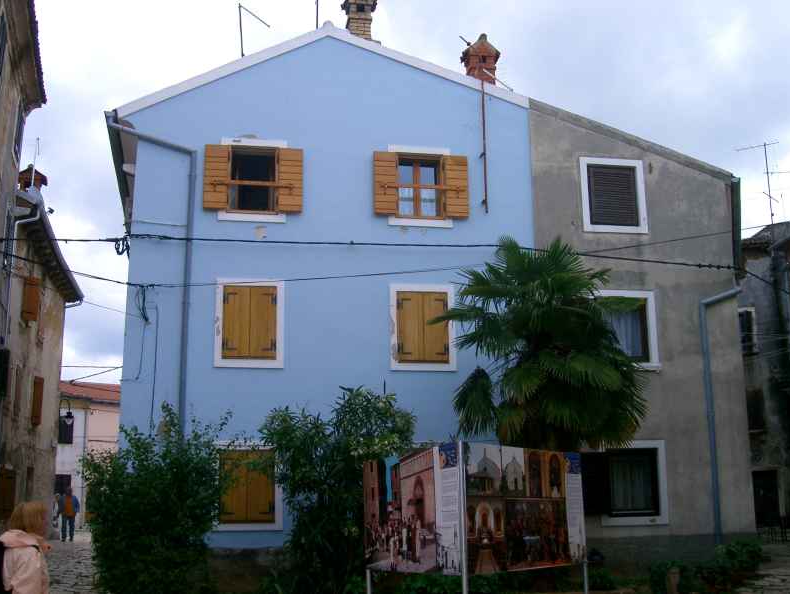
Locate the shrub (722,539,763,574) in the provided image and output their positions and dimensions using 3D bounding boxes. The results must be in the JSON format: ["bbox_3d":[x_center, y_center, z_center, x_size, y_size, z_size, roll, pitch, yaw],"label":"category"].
[{"bbox_3d":[5.227,3.910,13.510,0.620,0.538,0.560,1,-11,-8],"label":"shrub"}]

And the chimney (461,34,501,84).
[{"bbox_3d":[1.622,-4.363,16.635,0.620,1.113,0.620,1,-11,-8],"label":"chimney"}]

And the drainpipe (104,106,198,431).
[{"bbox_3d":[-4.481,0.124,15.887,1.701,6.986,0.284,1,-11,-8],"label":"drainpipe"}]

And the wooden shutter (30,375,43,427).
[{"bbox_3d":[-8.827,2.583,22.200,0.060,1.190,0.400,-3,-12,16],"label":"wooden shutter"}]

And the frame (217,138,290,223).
[{"bbox_3d":[-2.351,-1.934,14.941,1.102,1.418,0.120,1,-11,-8],"label":"frame"}]

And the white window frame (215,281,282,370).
[{"bbox_3d":[-2.338,0.433,14.500,1.092,1.435,0.120,1,-11,-8],"label":"white window frame"}]

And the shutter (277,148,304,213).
[{"bbox_3d":[-1.735,-1.937,14.972,0.402,1.103,0.050,1,-11,-8],"label":"shutter"}]

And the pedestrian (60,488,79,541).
[{"bbox_3d":[-10.496,7.005,28.960,0.580,1.720,0.380,3,-11,-17],"label":"pedestrian"}]

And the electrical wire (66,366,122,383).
[{"bbox_3d":[-8.365,2.157,25.000,1.500,0.450,0.100,1,-11,-8],"label":"electrical wire"}]

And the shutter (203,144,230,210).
[{"bbox_3d":[-2.943,-1.973,14.799,0.384,1.082,0.050,1,-11,-8],"label":"shutter"}]

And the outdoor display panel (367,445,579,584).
[{"bbox_3d":[0.797,2.229,9.361,2.514,1.271,2.024,-1,-11,6],"label":"outdoor display panel"}]

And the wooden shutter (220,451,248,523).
[{"bbox_3d":[-2.808,3.312,15.645,0.476,1.225,0.061,1,-11,-8],"label":"wooden shutter"}]

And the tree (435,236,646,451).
[{"bbox_3d":[2.067,1.644,12.103,2.800,5.010,2.700,0,-11,0],"label":"tree"}]

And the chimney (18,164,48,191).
[{"bbox_3d":[-7.738,-2.433,19.074,0.652,0.797,0.652,3,-11,-14],"label":"chimney"}]

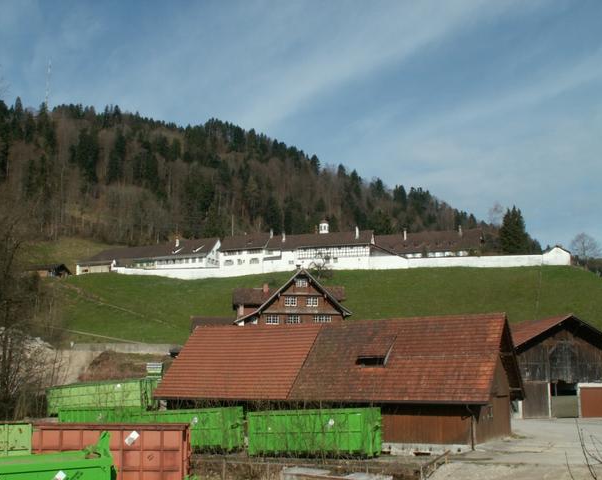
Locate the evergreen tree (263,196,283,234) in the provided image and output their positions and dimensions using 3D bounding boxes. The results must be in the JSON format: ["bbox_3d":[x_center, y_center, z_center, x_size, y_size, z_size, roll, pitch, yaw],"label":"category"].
[{"bbox_3d":[-11.441,-9.777,300.000,7.655,16.641,7.655,0,-11,0],"label":"evergreen tree"}]

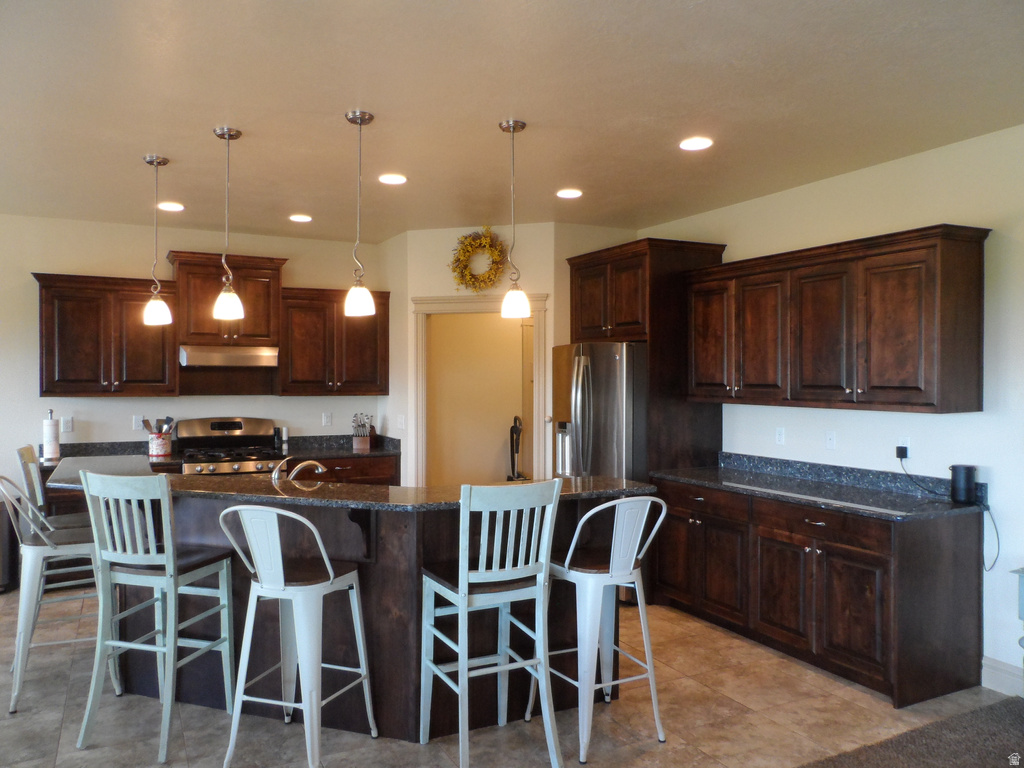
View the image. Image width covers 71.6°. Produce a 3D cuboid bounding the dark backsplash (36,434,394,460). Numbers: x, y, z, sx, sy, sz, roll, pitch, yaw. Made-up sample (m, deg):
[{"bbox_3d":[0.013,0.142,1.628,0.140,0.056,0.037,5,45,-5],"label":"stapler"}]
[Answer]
[{"bbox_3d":[-2.305,0.528,5.828,2.730,0.116,0.605,0,1,-25],"label":"dark backsplash"}]

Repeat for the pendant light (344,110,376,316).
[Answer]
[{"bbox_3d":[-0.721,-0.792,3.367,0.142,0.950,0.142,0,1,-29],"label":"pendant light"}]

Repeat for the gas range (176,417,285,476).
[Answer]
[{"bbox_3d":[-2.281,0.905,5.802,0.765,1.190,0.680,0,1,-25],"label":"gas range"}]

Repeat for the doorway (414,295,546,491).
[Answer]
[{"bbox_3d":[-0.260,0.383,5.732,1.141,2.165,0.150,0,1,17],"label":"doorway"}]

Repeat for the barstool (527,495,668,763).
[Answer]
[{"bbox_3d":[0.373,1.000,3.136,0.440,1.070,0.460,0,1,-29],"label":"barstool"}]

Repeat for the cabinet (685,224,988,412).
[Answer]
[{"bbox_3d":[1.756,-0.312,4.168,0.385,0.885,1.781,-1,1,-28],"label":"cabinet"}]

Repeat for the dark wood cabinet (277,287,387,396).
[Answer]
[{"bbox_3d":[-1.522,-0.349,6.066,0.905,0.873,0.370,-1,1,-28],"label":"dark wood cabinet"}]

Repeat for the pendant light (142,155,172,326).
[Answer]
[{"bbox_3d":[-1.925,-0.773,3.856,0.152,0.899,0.152,-1,1,-28],"label":"pendant light"}]

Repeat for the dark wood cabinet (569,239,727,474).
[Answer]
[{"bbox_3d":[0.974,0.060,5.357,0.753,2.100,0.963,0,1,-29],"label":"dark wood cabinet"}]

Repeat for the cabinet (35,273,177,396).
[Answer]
[{"bbox_3d":[-3.007,-0.336,5.285,0.900,0.873,0.370,-1,1,-28],"label":"cabinet"}]

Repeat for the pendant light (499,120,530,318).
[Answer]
[{"bbox_3d":[0.006,-0.792,3.481,0.142,0.947,0.142,0,1,0],"label":"pendant light"}]

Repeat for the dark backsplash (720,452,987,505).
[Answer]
[{"bbox_3d":[1.951,0.556,4.359,0.035,0.116,1.787,0,1,-29],"label":"dark backsplash"}]

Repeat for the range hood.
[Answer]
[{"bbox_3d":[-2.237,-0.209,5.624,0.735,0.157,0.490,-1,1,-28],"label":"range hood"}]

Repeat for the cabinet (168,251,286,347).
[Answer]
[{"bbox_3d":[-2.263,-0.635,5.644,0.845,0.700,0.420,-1,1,-28],"label":"cabinet"}]

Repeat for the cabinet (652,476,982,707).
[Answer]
[{"bbox_3d":[1.634,1.044,4.143,0.645,0.885,1.746,-1,1,-28],"label":"cabinet"}]

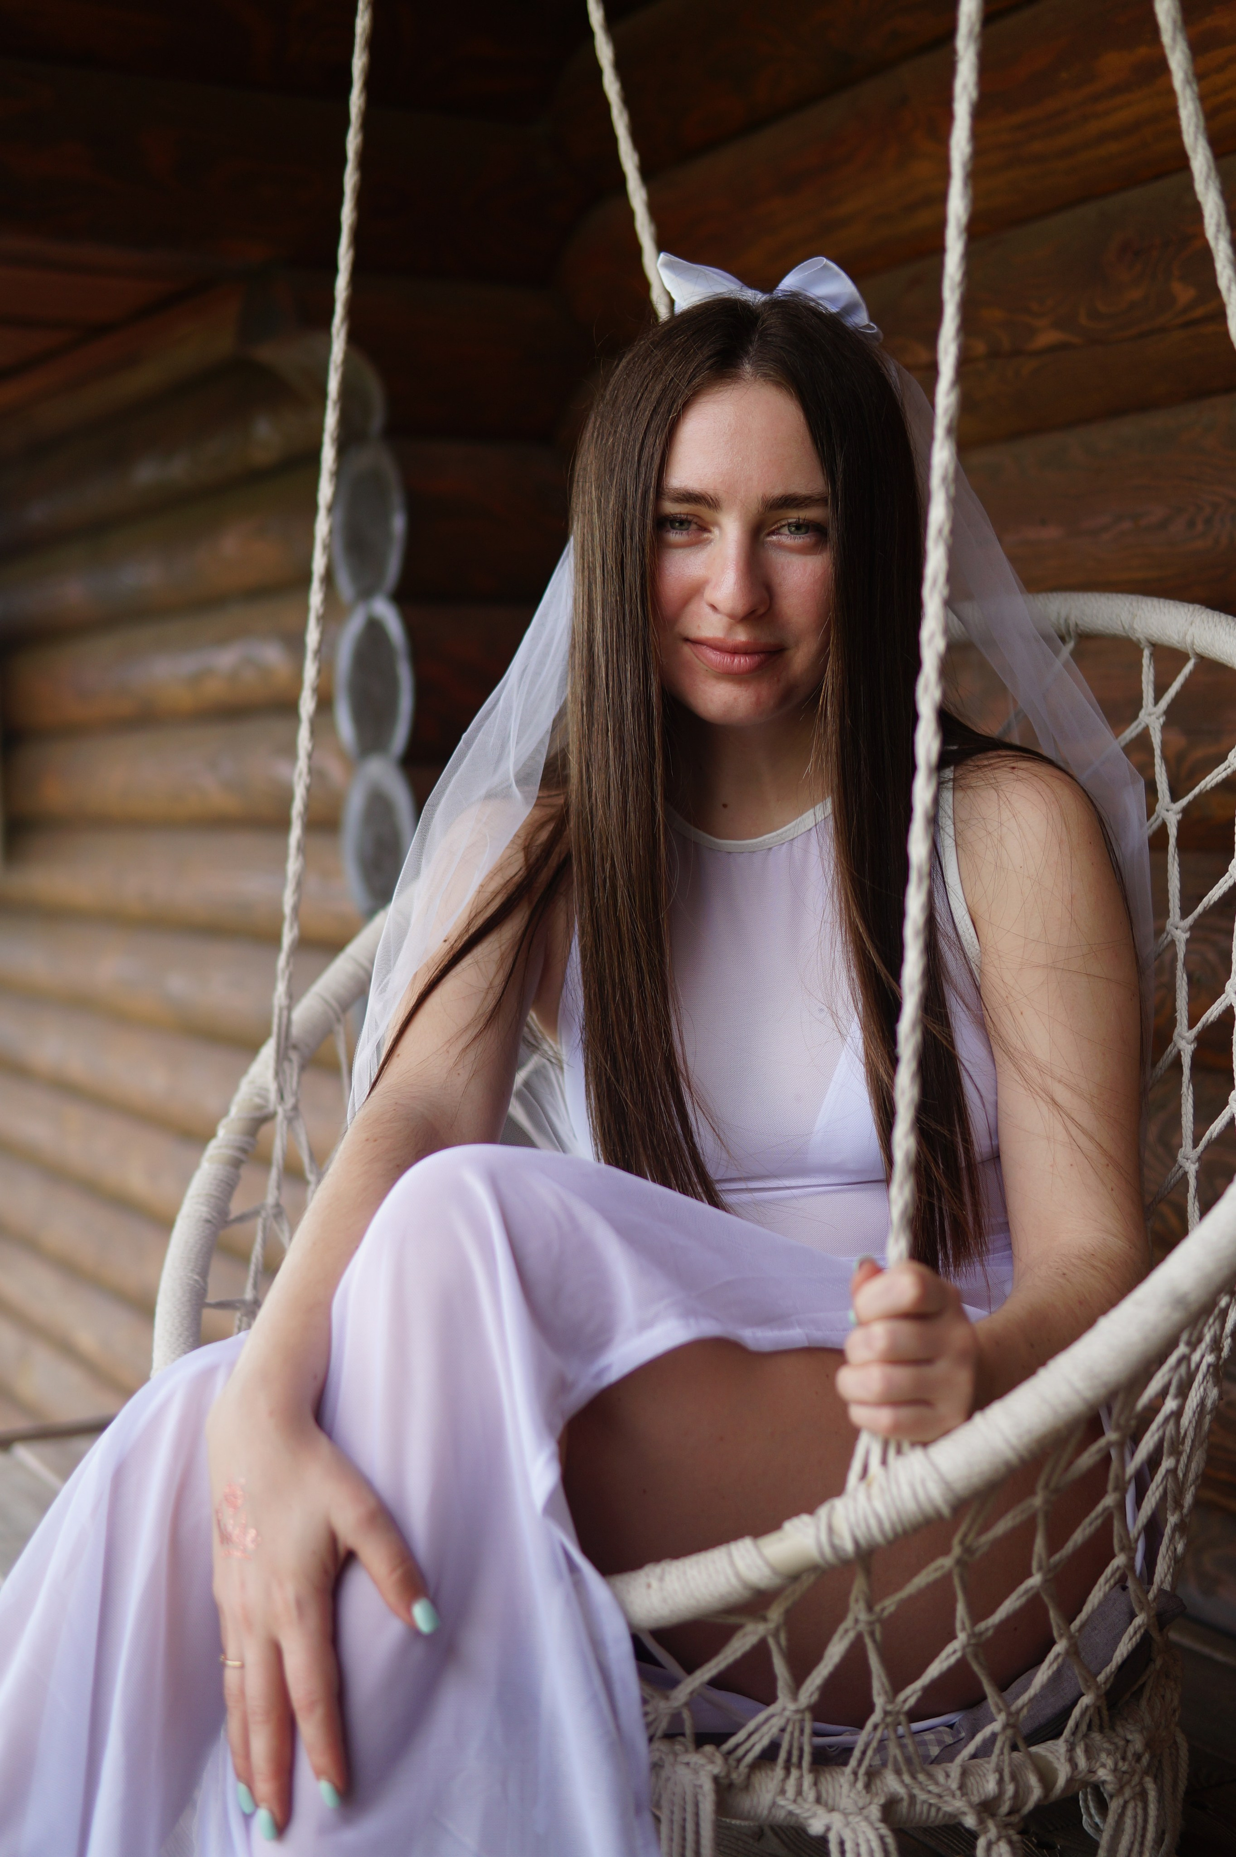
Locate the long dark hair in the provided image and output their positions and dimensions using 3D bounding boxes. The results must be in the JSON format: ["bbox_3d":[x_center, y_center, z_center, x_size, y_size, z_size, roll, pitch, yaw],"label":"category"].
[{"bbox_3d":[0.050,-0.085,1.325,0.360,0.560,0.250,0,6,11],"label":"long dark hair"}]

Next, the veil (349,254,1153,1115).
[{"bbox_3d":[0.078,-0.135,1.400,0.480,0.530,0.290,0,7,14],"label":"veil"}]

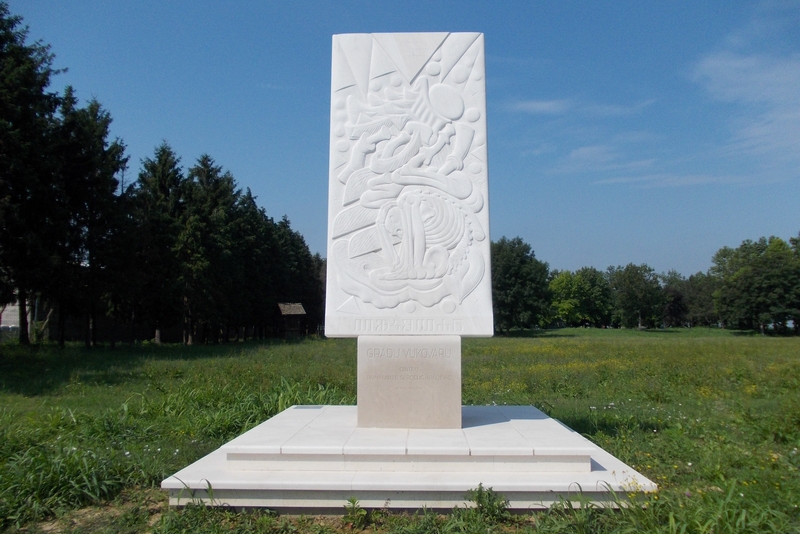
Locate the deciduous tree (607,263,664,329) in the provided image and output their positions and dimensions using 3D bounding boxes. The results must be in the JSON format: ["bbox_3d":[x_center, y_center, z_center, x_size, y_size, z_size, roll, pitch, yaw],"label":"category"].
[{"bbox_3d":[42.968,5.323,117.416,10.580,11.980,10.580,-2,-6,20],"label":"deciduous tree"}]

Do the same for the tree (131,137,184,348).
[{"bbox_3d":[-20.492,-2.140,54.164,4.640,17.140,4.640,2,-6,-21],"label":"tree"}]

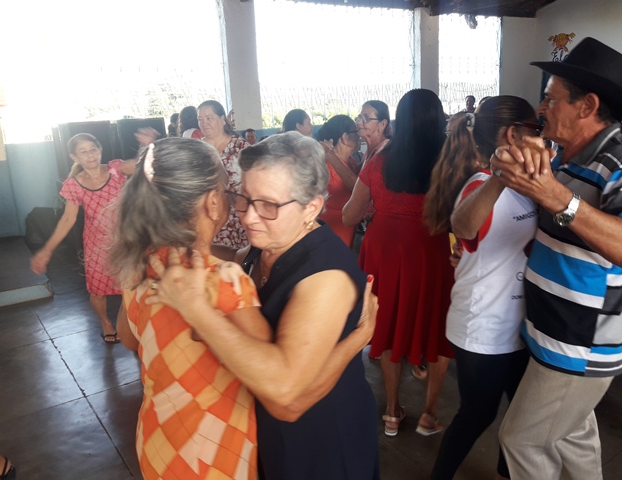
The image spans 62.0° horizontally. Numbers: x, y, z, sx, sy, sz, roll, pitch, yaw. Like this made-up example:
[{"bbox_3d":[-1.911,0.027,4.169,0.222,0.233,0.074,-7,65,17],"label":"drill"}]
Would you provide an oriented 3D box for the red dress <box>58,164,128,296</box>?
[{"bbox_3d":[-1.450,-0.080,3.570,0.460,0.980,0.270,-7,14,-17],"label":"red dress"}]

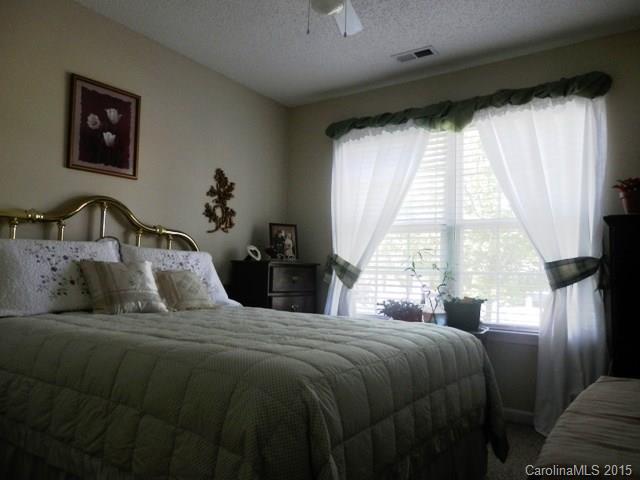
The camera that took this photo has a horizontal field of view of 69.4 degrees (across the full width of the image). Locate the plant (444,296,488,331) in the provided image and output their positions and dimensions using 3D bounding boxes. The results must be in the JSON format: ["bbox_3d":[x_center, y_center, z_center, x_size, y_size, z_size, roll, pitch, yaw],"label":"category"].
[{"bbox_3d":[0.926,0.477,2.999,0.260,0.230,0.240,-2,-4,32],"label":"plant"}]

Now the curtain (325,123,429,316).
[{"bbox_3d":[0.411,0.175,3.511,0.860,2.040,0.130,-2,-4,32],"label":"curtain"}]

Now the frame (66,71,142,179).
[{"bbox_3d":[-1.194,-0.623,2.606,0.030,0.500,0.430,-2,-4,32],"label":"frame"}]

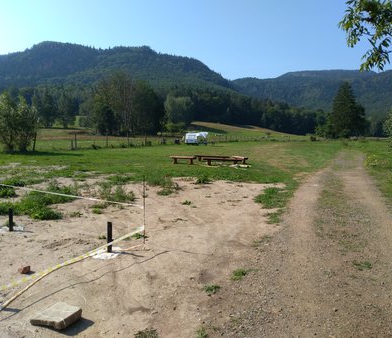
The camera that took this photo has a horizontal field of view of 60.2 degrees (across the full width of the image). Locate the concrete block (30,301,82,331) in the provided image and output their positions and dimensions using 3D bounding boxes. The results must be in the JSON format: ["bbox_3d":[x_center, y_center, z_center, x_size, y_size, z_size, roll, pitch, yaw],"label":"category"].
[{"bbox_3d":[-1.165,1.238,2.834,0.255,0.073,0.330,3,6,26],"label":"concrete block"}]

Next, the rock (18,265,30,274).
[{"bbox_3d":[-1.959,1.150,3.877,0.100,0.080,0.120,0,5,-9],"label":"rock"}]

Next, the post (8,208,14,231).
[{"bbox_3d":[-3.060,0.840,5.600,0.062,0.375,0.062,0,5,0],"label":"post"}]

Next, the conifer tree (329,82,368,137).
[{"bbox_3d":[54.110,-20.934,120.000,12.000,19.800,12.000,0,5,0],"label":"conifer tree"}]

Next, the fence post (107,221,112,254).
[{"bbox_3d":[-1.157,0.914,4.540,0.061,0.430,0.061,0,5,0],"label":"fence post"}]

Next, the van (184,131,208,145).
[{"bbox_3d":[-0.036,-5.501,61.000,3.900,2.350,4.300,0,5,0],"label":"van"}]

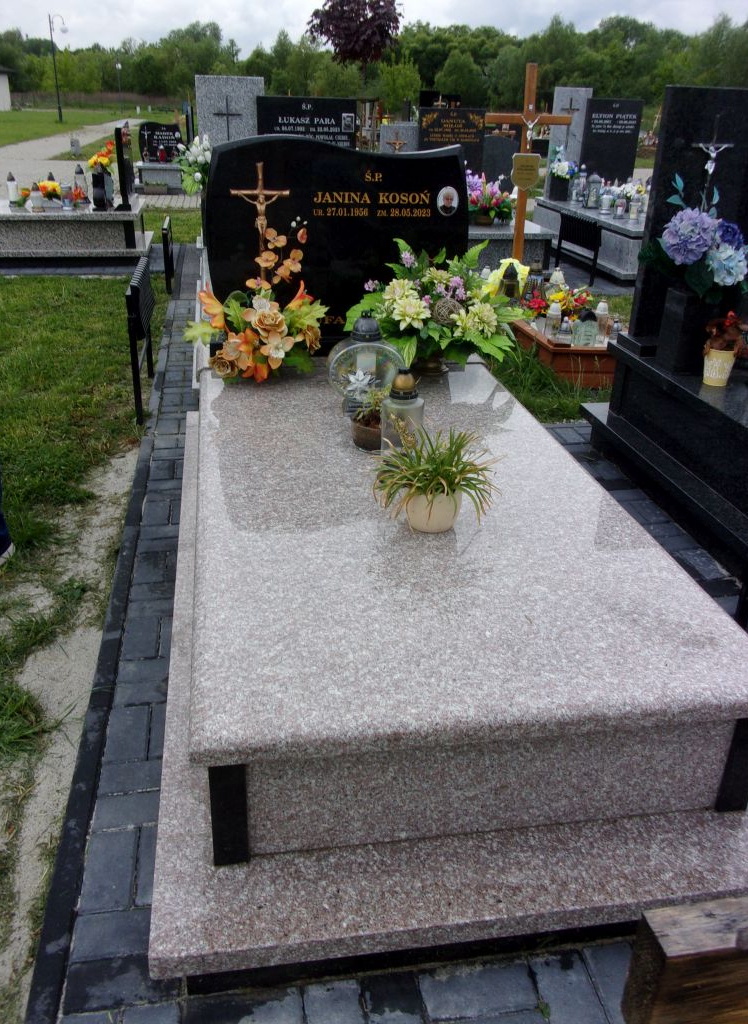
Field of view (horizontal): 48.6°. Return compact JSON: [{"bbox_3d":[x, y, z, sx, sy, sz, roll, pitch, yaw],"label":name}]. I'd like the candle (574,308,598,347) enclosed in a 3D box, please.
[{"bbox_3d":[1.183,-1.032,4.609,0.110,0.195,0.100,-3,27,-10],"label":"candle"}]

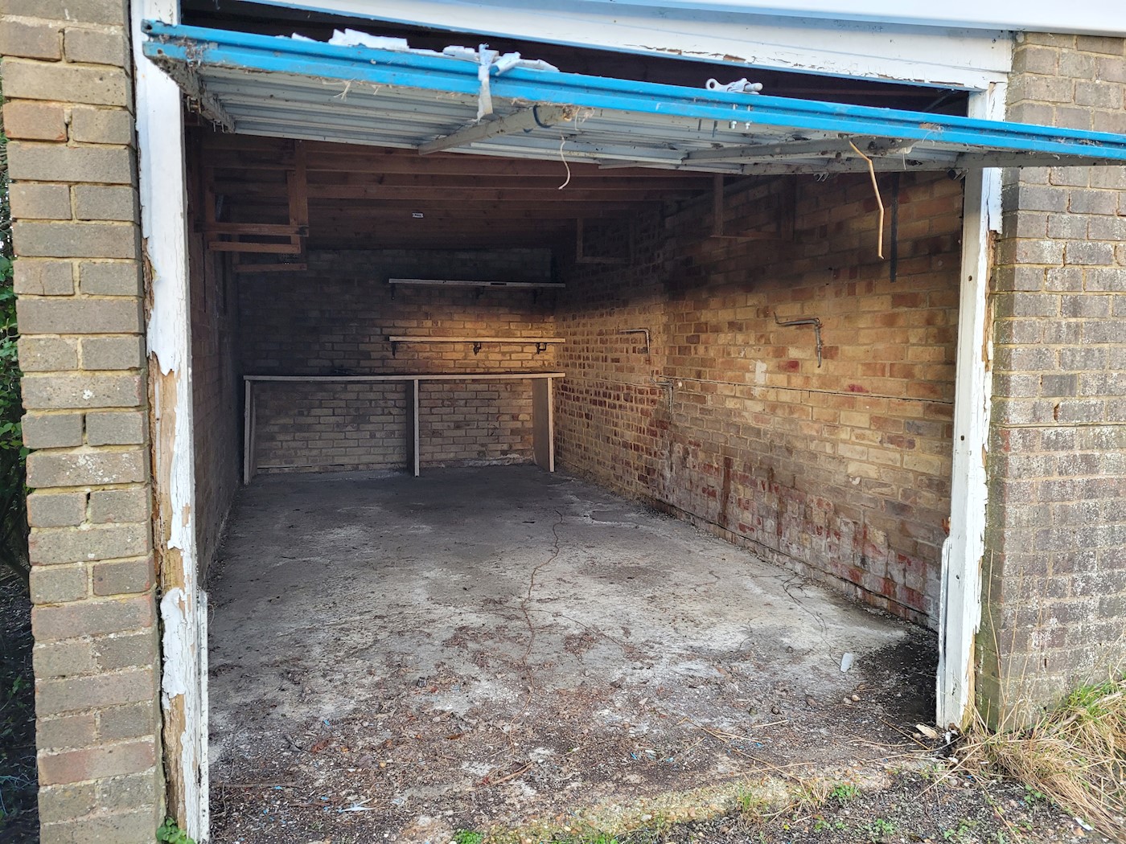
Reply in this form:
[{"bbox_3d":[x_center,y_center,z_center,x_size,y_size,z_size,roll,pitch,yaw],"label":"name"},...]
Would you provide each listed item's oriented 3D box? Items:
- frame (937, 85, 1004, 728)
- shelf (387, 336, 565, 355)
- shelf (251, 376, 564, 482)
[{"bbox_3d":[1.208,-0.018,2.508,0.087,1.904,0.078,-1,5,-17],"label":"frame"},{"bbox_3d":[-0.836,-0.729,8.180,1.690,0.184,0.333,-1,5,-17],"label":"shelf"},{"bbox_3d":[-1.430,0.024,7.933,2.872,0.932,0.576,-1,5,-17],"label":"shelf"}]

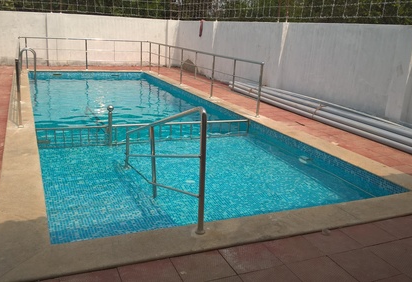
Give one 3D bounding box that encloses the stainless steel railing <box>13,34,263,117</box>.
[{"bbox_3d":[-2.023,-1.566,8.456,3.562,0.852,6.656,-4,17,-24],"label":"stainless steel railing"}]

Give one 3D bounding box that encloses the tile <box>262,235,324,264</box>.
[{"bbox_3d":[0.555,0.705,2.593,0.316,0.025,0.296,-4,17,-24],"label":"tile"}]

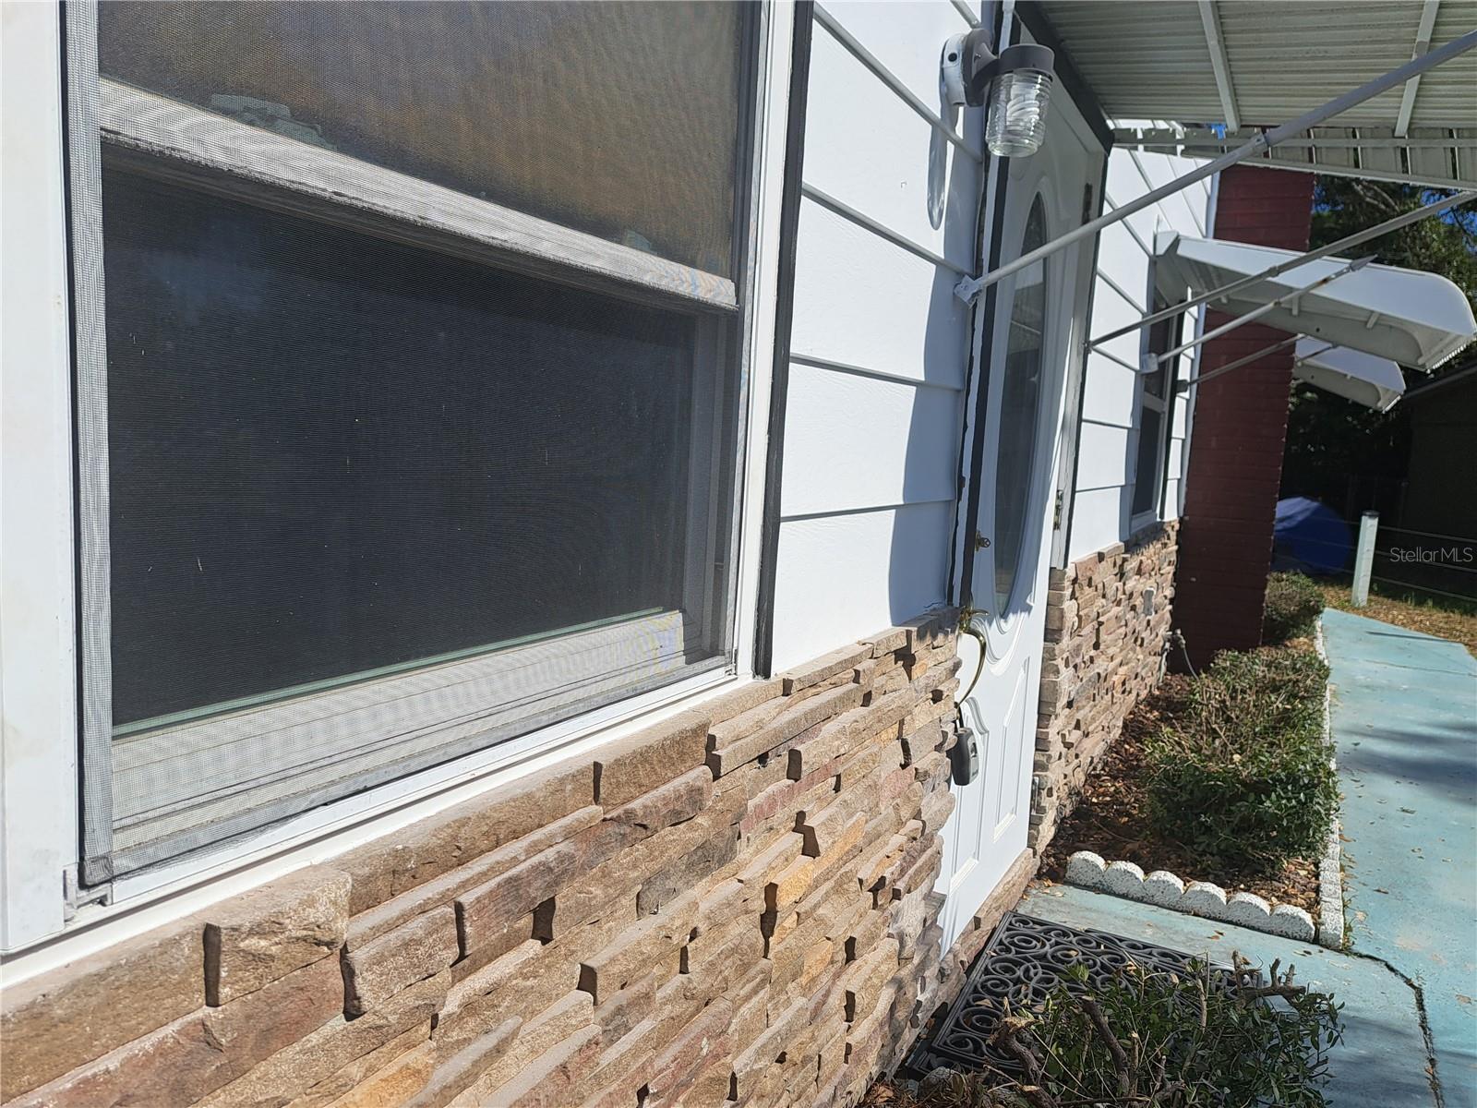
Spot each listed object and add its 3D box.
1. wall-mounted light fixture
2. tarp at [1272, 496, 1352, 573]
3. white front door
[{"bbox_3d":[0.425,-0.746,1.655,0.165,0.200,0.120,7,8,29],"label":"wall-mounted light fixture"},{"bbox_3d":[6.605,-0.210,12.000,1.250,0.920,1.000,7,8,29],"label":"tarp"},{"bbox_3d":[0.683,-0.068,2.580,0.070,2.030,0.920,7,8,29],"label":"white front door"}]

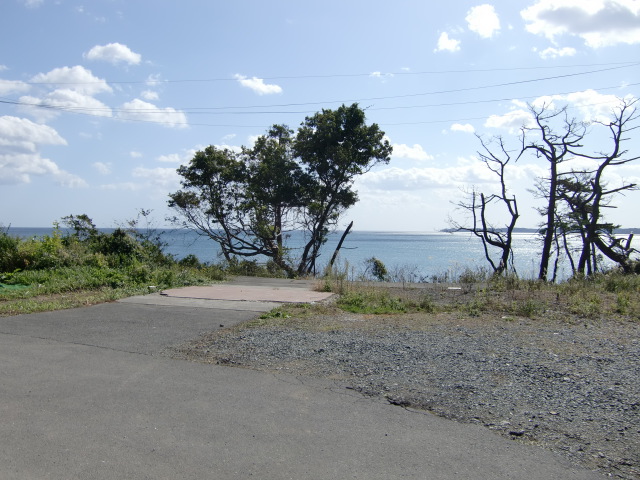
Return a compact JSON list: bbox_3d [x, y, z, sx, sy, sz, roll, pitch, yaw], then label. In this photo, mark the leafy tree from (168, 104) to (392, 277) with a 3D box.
[{"bbox_3d":[-1.526,-1.912,20.000,8.400,6.600,6.300,1,1,0],"label":"leafy tree"}]

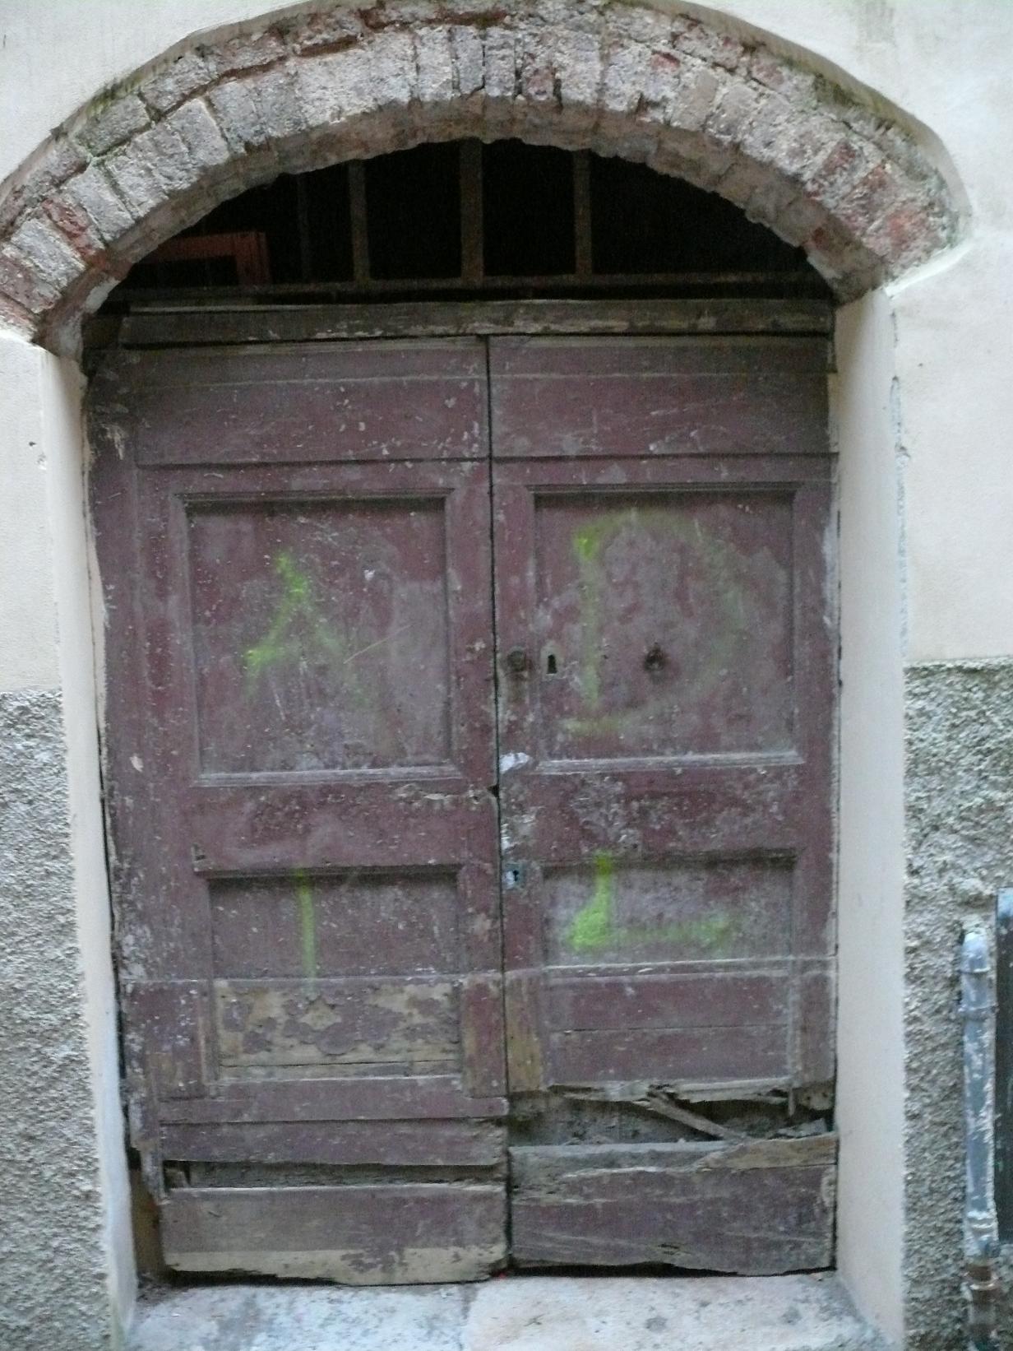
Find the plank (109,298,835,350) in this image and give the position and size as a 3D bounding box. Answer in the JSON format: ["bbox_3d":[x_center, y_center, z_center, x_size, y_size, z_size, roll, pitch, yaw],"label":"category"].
[{"bbox_3d":[-0.056,-0.722,2.807,1.460,0.083,0.060,-2,7,-3],"label":"plank"}]

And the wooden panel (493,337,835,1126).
[{"bbox_3d":[0.345,0.136,2.931,0.733,1.676,0.060,-2,7,-3],"label":"wooden panel"}]

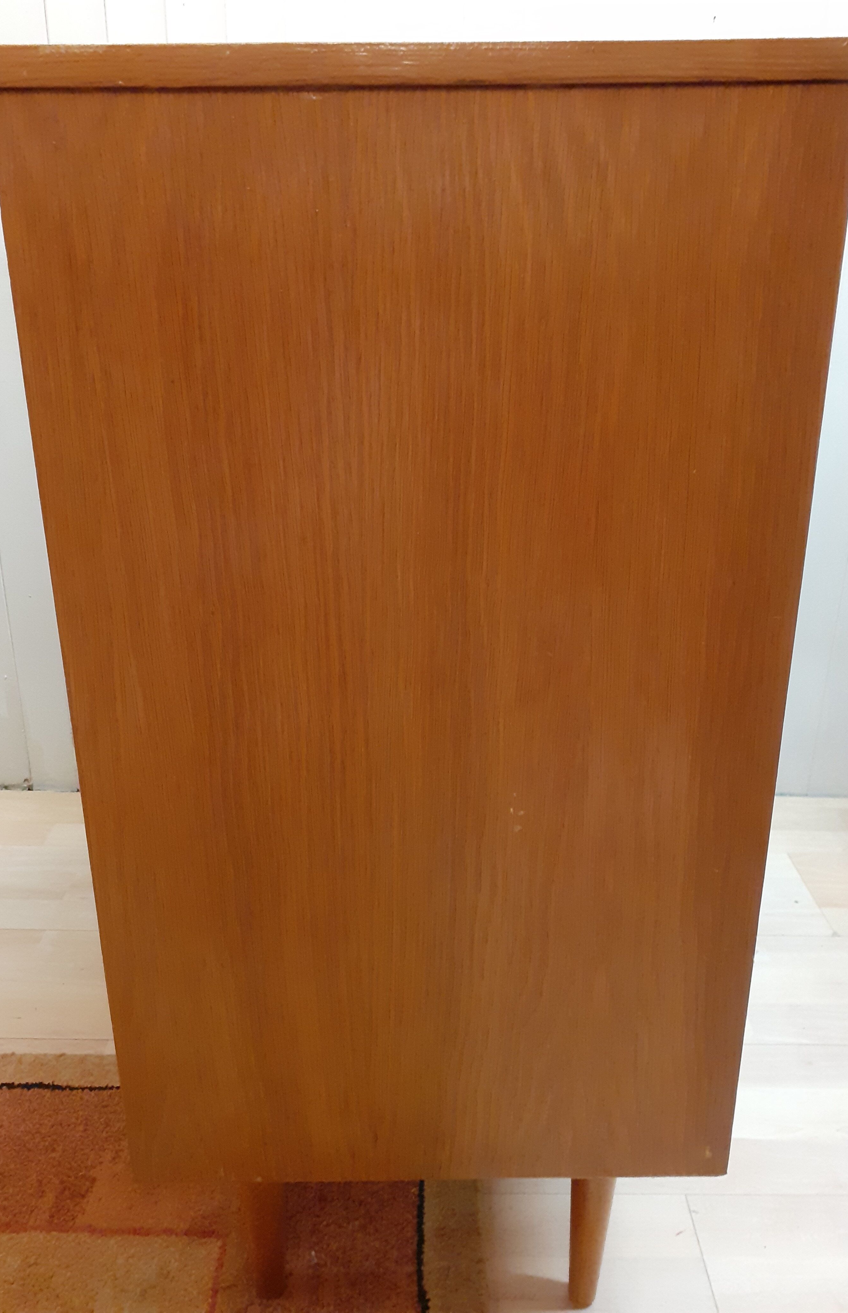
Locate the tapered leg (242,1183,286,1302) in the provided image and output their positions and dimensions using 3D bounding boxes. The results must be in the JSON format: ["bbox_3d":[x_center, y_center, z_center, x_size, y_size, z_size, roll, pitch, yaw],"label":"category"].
[{"bbox_3d":[-0.121,0.429,0.782,0.039,0.168,0.039,-1,20,0],"label":"tapered leg"}]

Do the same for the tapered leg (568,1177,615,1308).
[{"bbox_3d":[0.127,0.430,0.786,0.039,0.176,0.039,-1,20,0],"label":"tapered leg"}]

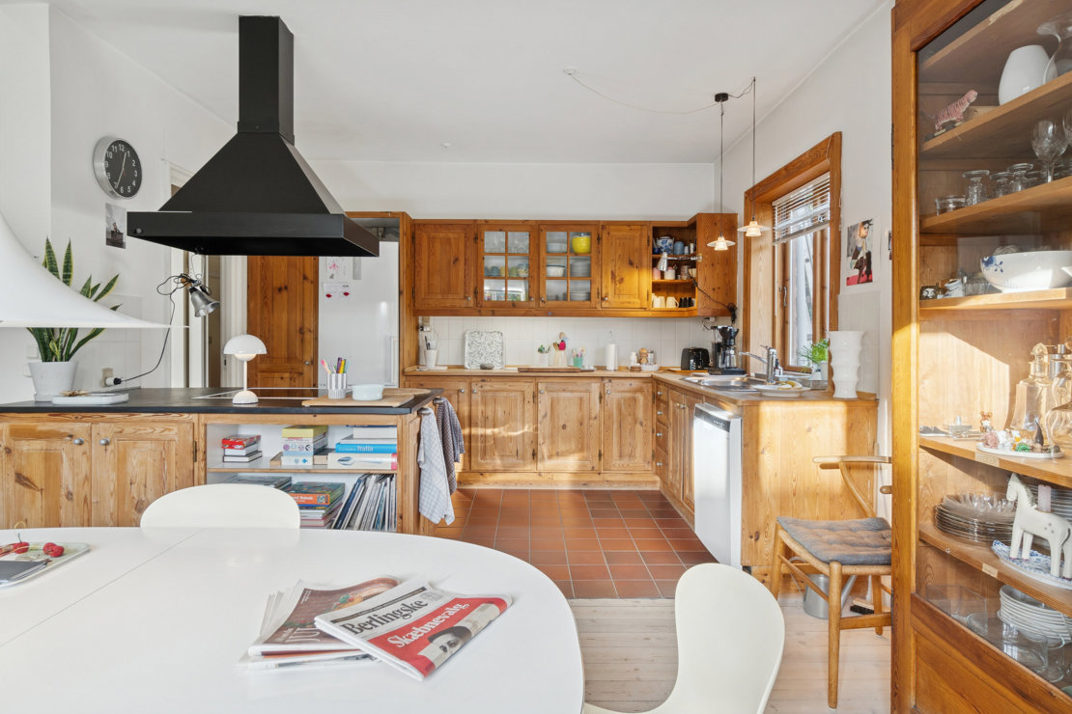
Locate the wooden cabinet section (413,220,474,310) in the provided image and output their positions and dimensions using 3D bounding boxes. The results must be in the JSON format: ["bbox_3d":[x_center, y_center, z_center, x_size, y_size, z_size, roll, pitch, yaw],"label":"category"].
[{"bbox_3d":[-0.746,-0.745,4.740,0.485,0.690,0.320,0,2,0],"label":"wooden cabinet section"}]

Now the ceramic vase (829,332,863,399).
[{"bbox_3d":[1.523,0.043,2.770,0.160,0.325,0.160,0,3,-1],"label":"ceramic vase"}]

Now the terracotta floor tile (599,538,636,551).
[{"bbox_3d":[0.472,1.086,3.239,0.196,0.014,0.194,0,2,0],"label":"terracotta floor tile"}]

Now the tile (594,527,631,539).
[{"bbox_3d":[0.470,1.078,3.425,0.196,0.014,0.194,0,2,0],"label":"tile"}]

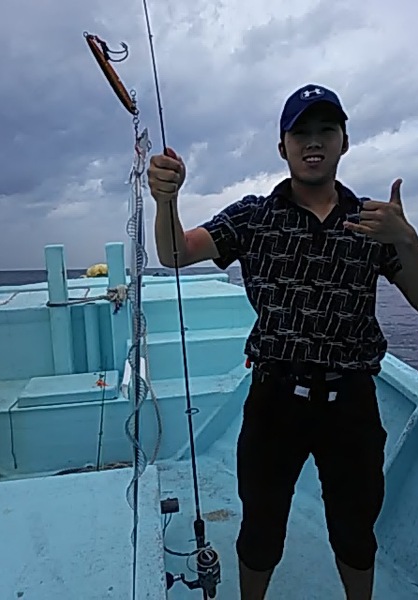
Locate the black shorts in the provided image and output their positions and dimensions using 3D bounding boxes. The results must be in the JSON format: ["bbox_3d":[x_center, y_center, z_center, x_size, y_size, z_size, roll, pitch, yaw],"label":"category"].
[{"bbox_3d":[0.291,0.479,1.380,0.410,0.580,0.270,-1,4,8],"label":"black shorts"}]

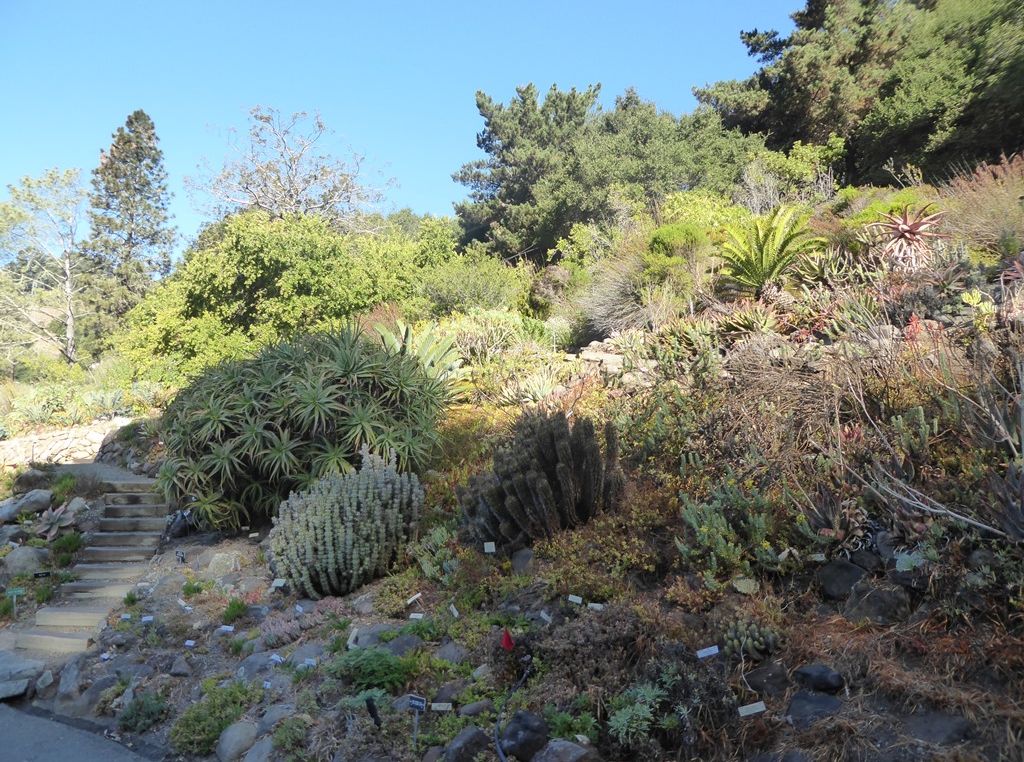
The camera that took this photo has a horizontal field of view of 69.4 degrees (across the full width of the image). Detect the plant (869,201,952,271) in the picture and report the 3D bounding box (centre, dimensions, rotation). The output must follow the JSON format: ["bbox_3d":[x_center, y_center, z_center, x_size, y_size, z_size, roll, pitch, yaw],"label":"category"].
[{"bbox_3d":[7.220,-2.606,13.500,1.344,1.120,1.277,-3,-7,29],"label":"plant"}]

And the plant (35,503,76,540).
[{"bbox_3d":[-6.156,1.911,10.000,0.503,0.499,0.478,4,-7,-31],"label":"plant"}]

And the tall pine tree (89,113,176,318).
[{"bbox_3d":[-25.642,-10.494,50.000,4.963,15.848,4.963,3,-7,-28],"label":"tall pine tree"}]

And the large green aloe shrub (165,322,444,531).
[{"bbox_3d":[-2.676,0.616,9.900,3.723,2.598,2.792,2,-7,-16],"label":"large green aloe shrub"}]

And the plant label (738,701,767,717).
[{"bbox_3d":[1.057,1.443,3.250,0.113,0.035,0.008,-22,-48,9],"label":"plant label"}]

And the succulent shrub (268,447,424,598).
[{"bbox_3d":[-1.670,1.411,7.500,1.515,1.465,1.363,1,-6,-12],"label":"succulent shrub"}]

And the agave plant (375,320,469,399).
[{"bbox_3d":[-1.499,-0.345,12.300,1.548,1.282,1.548,1,-6,-7],"label":"agave plant"}]

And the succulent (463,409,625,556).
[{"bbox_3d":[0.264,0.976,7.200,1.569,1.385,1.255,0,-6,2],"label":"succulent"}]

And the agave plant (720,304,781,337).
[{"bbox_3d":[3.703,-0.936,11.500,0.887,0.470,0.887,-2,-7,18],"label":"agave plant"}]

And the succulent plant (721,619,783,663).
[{"bbox_3d":[1.371,1.486,4.250,0.330,0.220,0.290,0,-5,0],"label":"succulent plant"}]

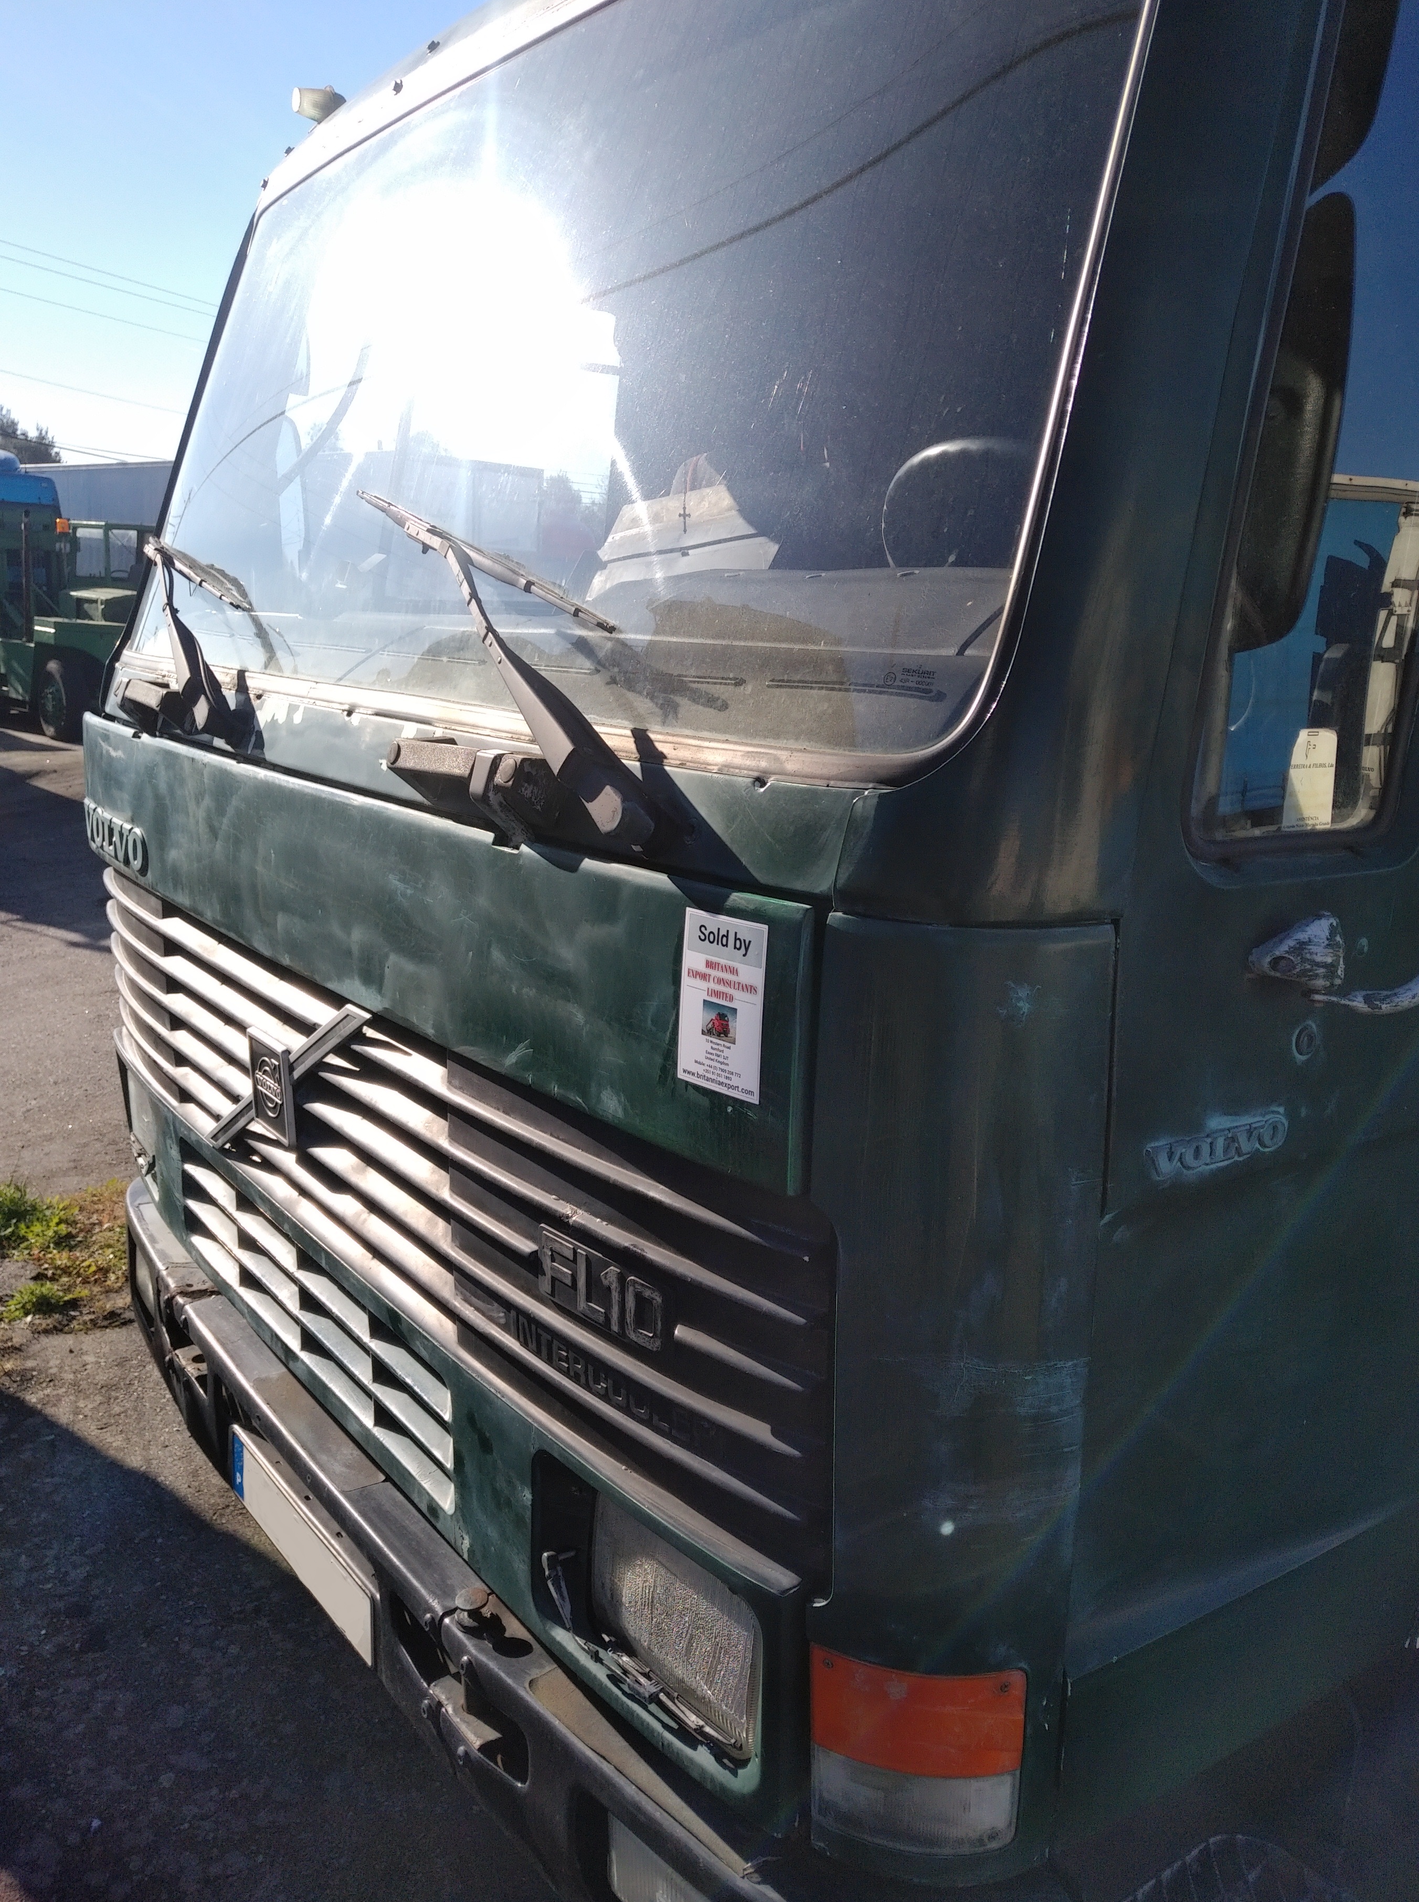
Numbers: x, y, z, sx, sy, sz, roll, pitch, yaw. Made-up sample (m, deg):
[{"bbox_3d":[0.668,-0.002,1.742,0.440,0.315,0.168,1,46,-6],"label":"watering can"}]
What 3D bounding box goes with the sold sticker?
[{"bbox_3d":[0.011,0.045,1.232,0.003,0.147,0.105,-5,12,-40],"label":"sold sticker"}]

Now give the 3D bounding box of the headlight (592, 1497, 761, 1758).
[{"bbox_3d":[-0.006,0.677,1.542,0.090,0.167,0.268,-11,18,-40],"label":"headlight"}]

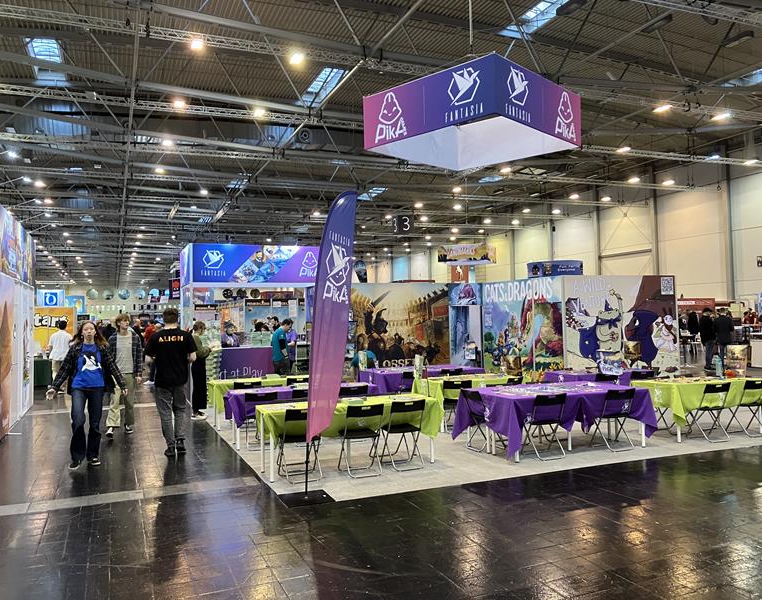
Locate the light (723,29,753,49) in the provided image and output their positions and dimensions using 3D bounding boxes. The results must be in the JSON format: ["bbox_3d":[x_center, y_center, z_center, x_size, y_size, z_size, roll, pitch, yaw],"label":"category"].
[{"bbox_3d":[11.220,-8.199,20.366,0.420,0.300,1.000,0,-1,-23],"label":"light"}]

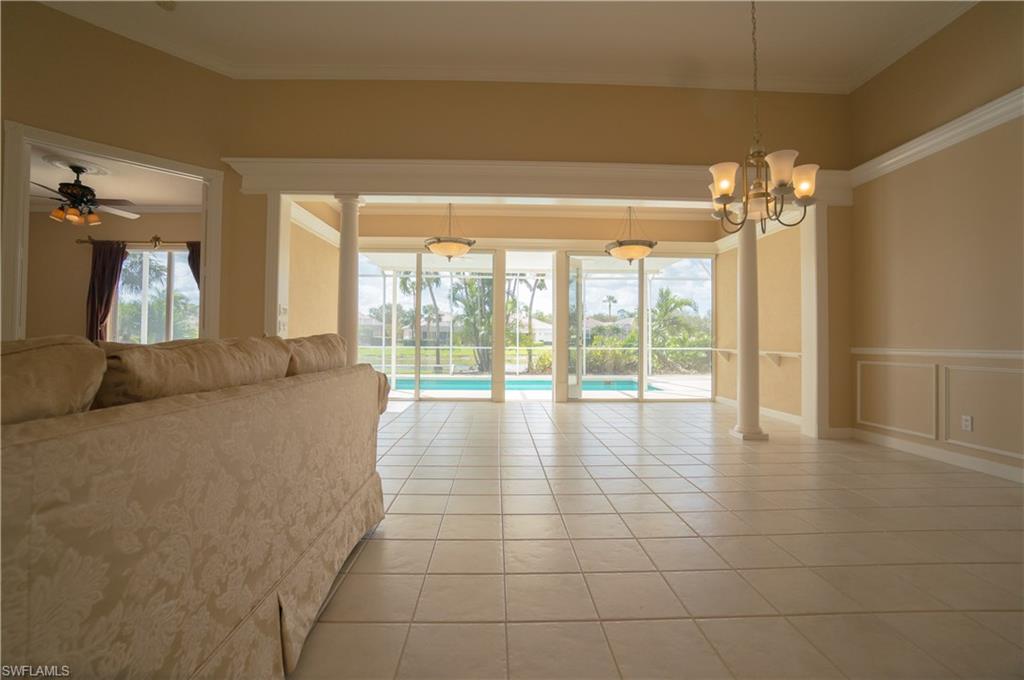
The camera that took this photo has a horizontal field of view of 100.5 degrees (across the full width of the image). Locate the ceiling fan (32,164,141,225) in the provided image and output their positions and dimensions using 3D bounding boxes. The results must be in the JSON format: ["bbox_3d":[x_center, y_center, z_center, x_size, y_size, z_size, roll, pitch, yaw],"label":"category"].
[{"bbox_3d":[-5.224,-1.740,5.128,1.280,0.700,1.280,0,-1,-2],"label":"ceiling fan"}]

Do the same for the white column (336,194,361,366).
[{"bbox_3d":[-1.615,-0.222,4.240,0.250,2.390,0.250,0,-1,-2],"label":"white column"}]

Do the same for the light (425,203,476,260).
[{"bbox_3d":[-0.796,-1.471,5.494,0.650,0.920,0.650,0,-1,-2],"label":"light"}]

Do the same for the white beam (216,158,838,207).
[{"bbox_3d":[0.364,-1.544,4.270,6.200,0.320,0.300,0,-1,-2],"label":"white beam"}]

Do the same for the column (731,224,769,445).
[{"bbox_3d":[2.430,-0.194,4.379,0.250,2.390,0.250,0,-1,-2],"label":"column"}]

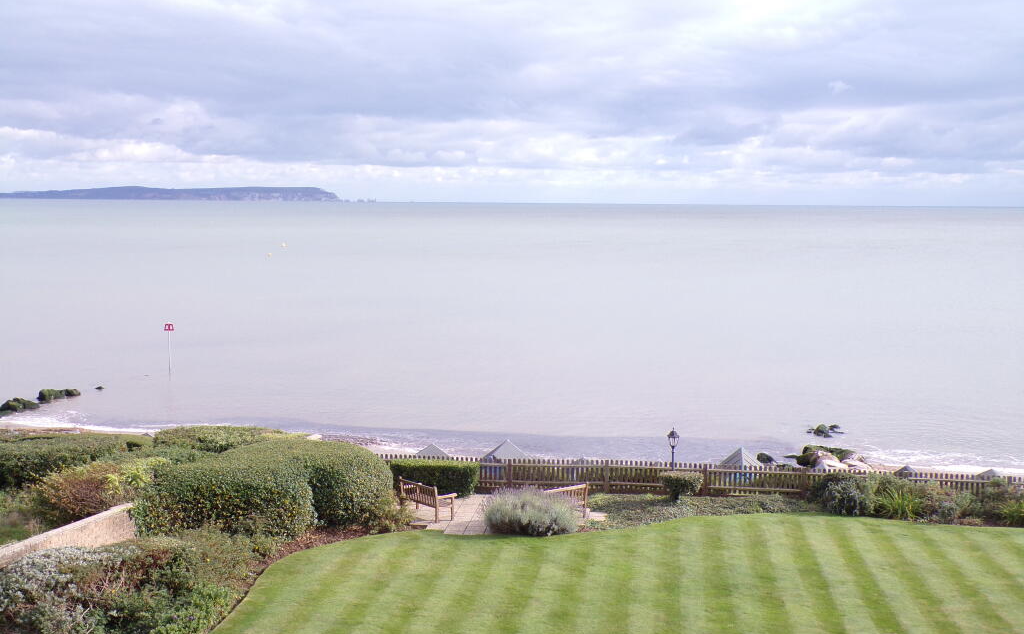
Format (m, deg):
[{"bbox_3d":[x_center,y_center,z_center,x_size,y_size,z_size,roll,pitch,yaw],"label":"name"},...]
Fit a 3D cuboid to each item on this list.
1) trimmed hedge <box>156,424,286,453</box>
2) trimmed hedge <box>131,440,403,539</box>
[{"bbox_3d":[-8.275,3.842,35.012,3.600,1.350,1.900,0,5,-5],"label":"trimmed hedge"},{"bbox_3d":[-6.024,4.085,30.665,5.800,1.700,3.800,0,5,-8],"label":"trimmed hedge"}]

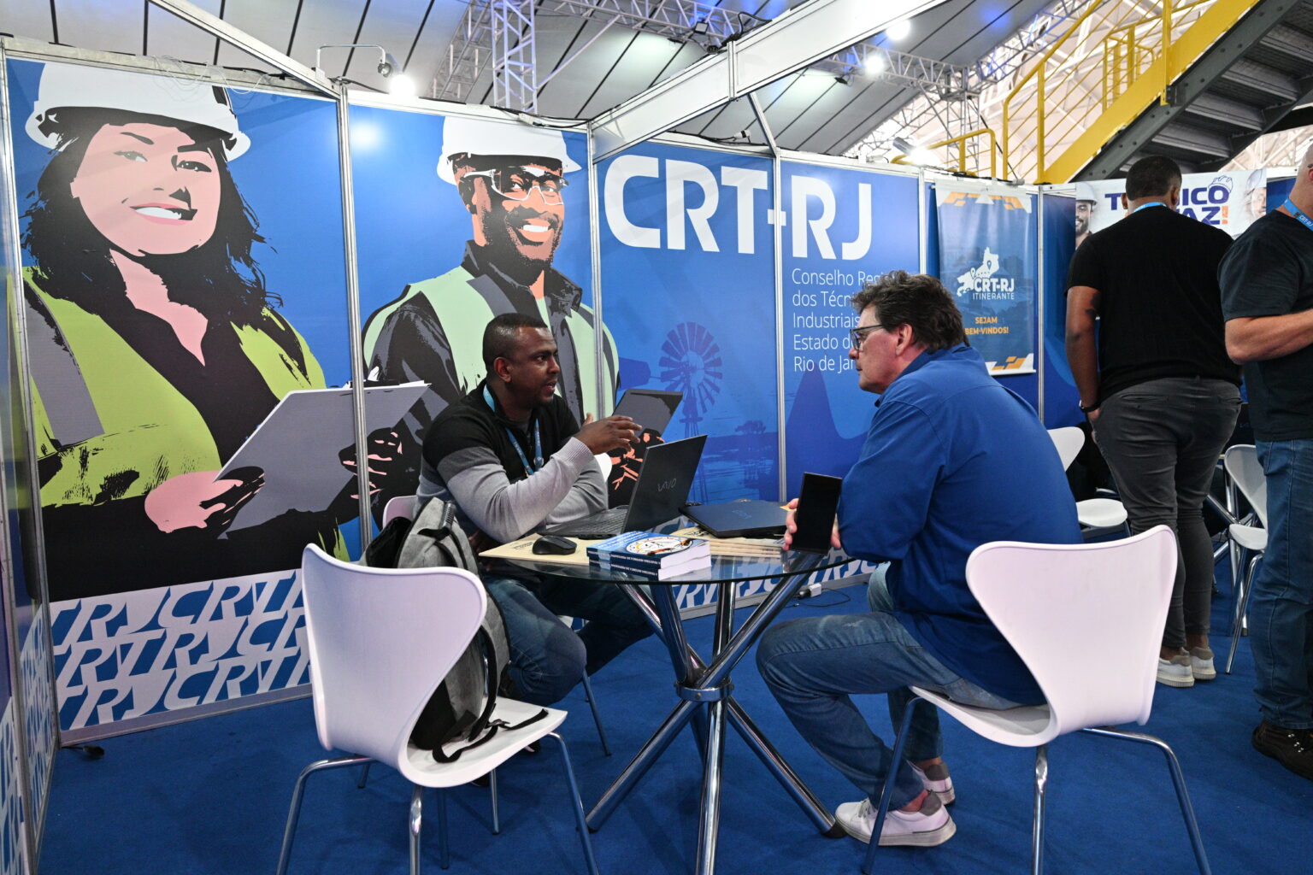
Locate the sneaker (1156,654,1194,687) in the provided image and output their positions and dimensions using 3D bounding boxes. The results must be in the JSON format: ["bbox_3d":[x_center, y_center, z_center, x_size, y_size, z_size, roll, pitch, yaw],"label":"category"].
[{"bbox_3d":[1.764,0.794,3.014,0.108,0.115,0.295,-3,4,-22],"label":"sneaker"}]

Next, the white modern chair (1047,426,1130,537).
[{"bbox_3d":[1.913,0.371,3.904,0.510,0.820,0.490,-3,4,-20],"label":"white modern chair"}]

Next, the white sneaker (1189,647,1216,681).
[{"bbox_3d":[1.970,0.778,3.041,0.105,0.110,0.290,0,4,27],"label":"white sneaker"}]

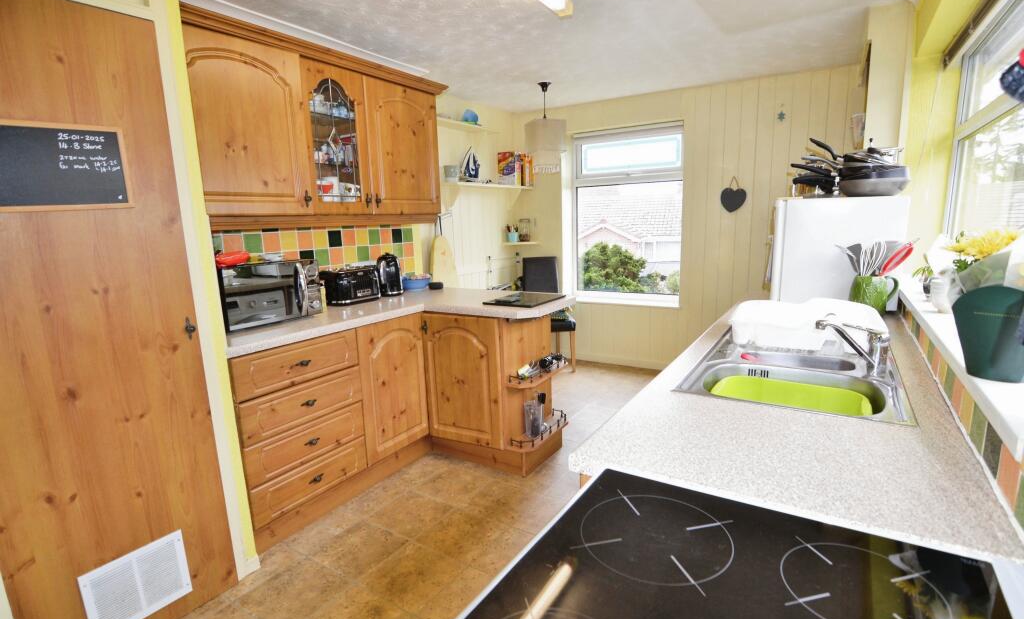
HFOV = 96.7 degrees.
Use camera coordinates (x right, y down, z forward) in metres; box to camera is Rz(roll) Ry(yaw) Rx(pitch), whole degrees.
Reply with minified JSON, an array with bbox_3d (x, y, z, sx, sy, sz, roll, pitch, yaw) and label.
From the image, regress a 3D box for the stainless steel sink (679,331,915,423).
[{"bbox_3d":[0.869,0.221,1.412,0.462,0.170,0.950,5,12,32],"label":"stainless steel sink"}]

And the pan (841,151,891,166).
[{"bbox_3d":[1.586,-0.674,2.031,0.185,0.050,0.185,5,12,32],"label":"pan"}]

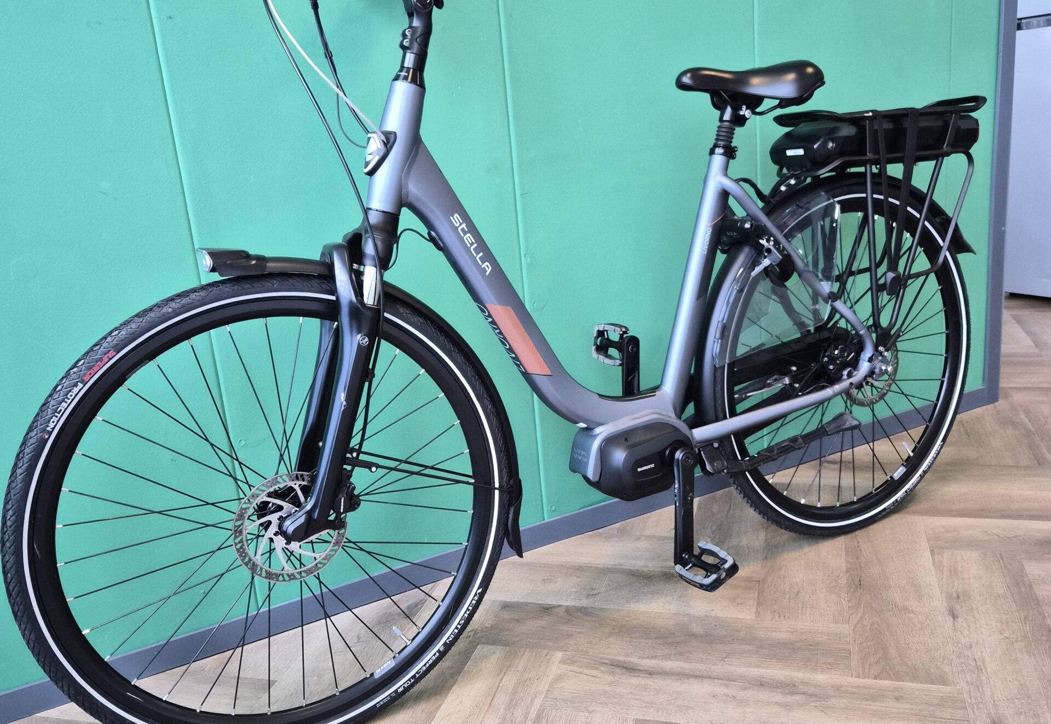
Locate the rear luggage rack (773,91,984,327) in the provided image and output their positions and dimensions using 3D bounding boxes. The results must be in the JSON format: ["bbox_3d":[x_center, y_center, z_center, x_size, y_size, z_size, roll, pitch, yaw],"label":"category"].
[{"bbox_3d":[0.711,-0.288,1.853,0.517,0.427,0.156,-13,14,-27],"label":"rear luggage rack"}]

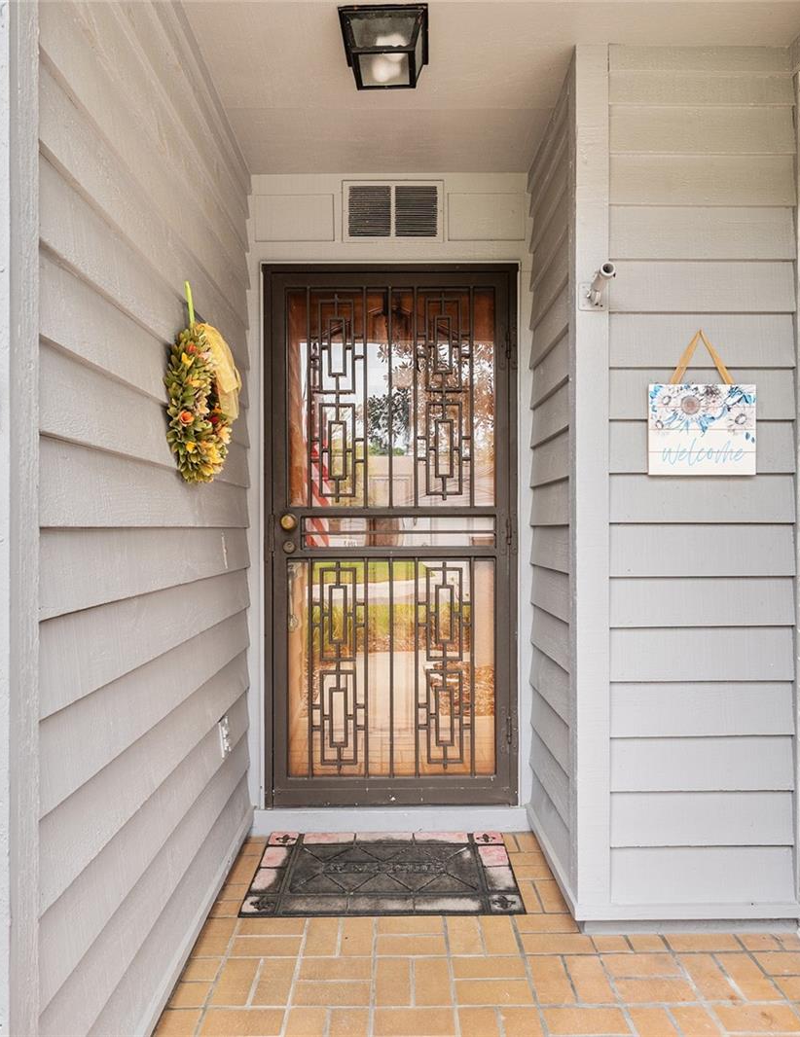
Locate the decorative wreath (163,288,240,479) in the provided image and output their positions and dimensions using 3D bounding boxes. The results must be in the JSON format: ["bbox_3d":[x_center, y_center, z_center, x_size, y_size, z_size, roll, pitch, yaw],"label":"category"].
[{"bbox_3d":[-0.513,-0.361,1.855,0.115,0.530,0.420,0,-1,0],"label":"decorative wreath"}]

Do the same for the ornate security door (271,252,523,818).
[{"bbox_3d":[-0.034,0.070,2.655,0.968,2.070,0.055,0,-1,0],"label":"ornate security door"}]

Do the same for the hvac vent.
[{"bbox_3d":[-0.027,-1.183,2.652,0.376,0.226,0.025,0,-1,0],"label":"hvac vent"}]

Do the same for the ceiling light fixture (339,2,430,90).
[{"bbox_3d":[-0.037,-1.278,1.903,0.233,0.098,0.233,0,-1,3],"label":"ceiling light fixture"}]

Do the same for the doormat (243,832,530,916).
[{"bbox_3d":[-0.049,1.190,2.345,0.870,0.012,0.540,0,-1,-1],"label":"doormat"}]

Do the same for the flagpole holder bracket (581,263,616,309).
[{"bbox_3d":[0.547,-0.635,1.900,0.080,0.090,0.140,0,0,0],"label":"flagpole holder bracket"}]

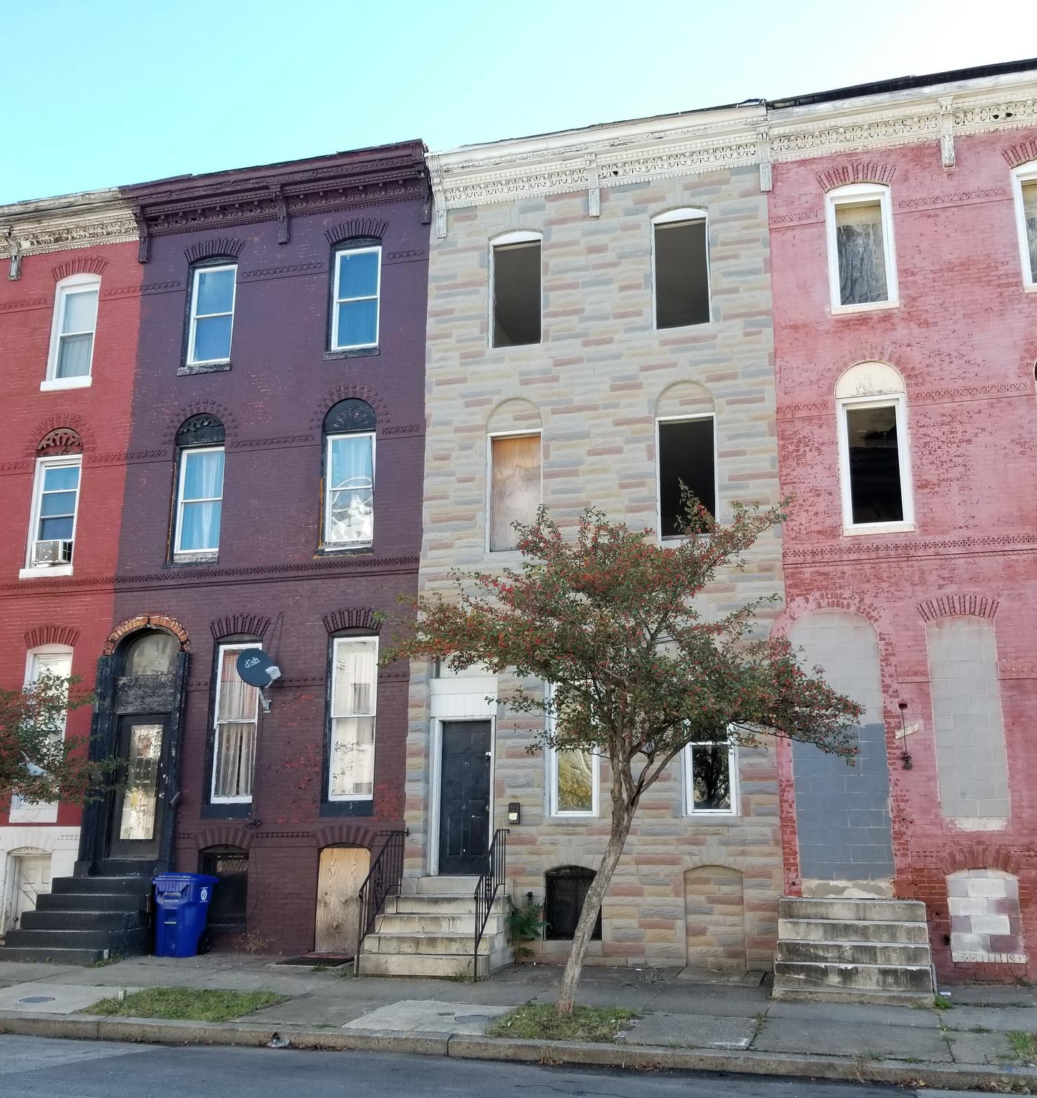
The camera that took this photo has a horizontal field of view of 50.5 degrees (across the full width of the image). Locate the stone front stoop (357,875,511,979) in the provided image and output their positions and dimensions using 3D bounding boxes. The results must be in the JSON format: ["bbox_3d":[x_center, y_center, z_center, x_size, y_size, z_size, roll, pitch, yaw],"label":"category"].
[{"bbox_3d":[-0.958,4.628,13.587,1.610,1.040,1.430,-4,-14,14],"label":"stone front stoop"}]

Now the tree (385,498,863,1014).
[{"bbox_3d":[0.955,2.019,11.296,5.000,5.193,4.300,-3,-13,14],"label":"tree"}]

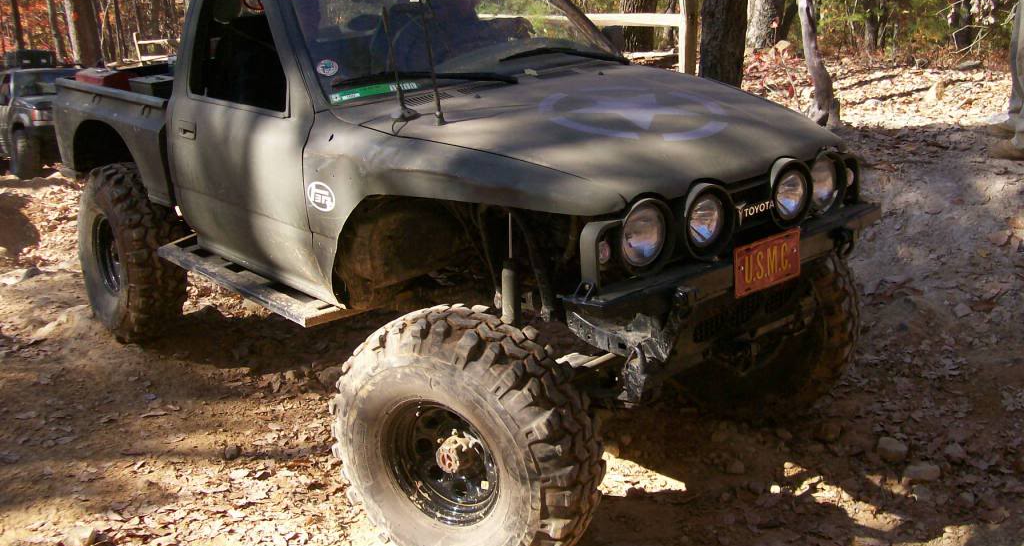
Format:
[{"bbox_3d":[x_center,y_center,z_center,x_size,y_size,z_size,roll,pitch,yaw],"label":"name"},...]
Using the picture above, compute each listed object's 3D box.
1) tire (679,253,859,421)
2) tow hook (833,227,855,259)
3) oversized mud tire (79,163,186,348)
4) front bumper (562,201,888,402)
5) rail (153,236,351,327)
[{"bbox_3d":[0.915,0.153,4.180,0.860,0.860,0.285,14,25,41],"label":"tire"},{"bbox_3d":[1.067,-0.099,3.438,0.050,0.090,0.070,-18,23,-36],"label":"tow hook"},{"bbox_3d":[-1.854,-0.103,5.192,0.285,0.860,0.860,-11,20,-38],"label":"oversized mud tire"},{"bbox_3d":[0.680,0.041,3.315,1.380,0.310,0.250,-18,23,-36],"label":"front bumper"},{"bbox_3d":[-1.036,0.016,4.215,0.230,0.055,1.320,-18,23,-36],"label":"rail"}]

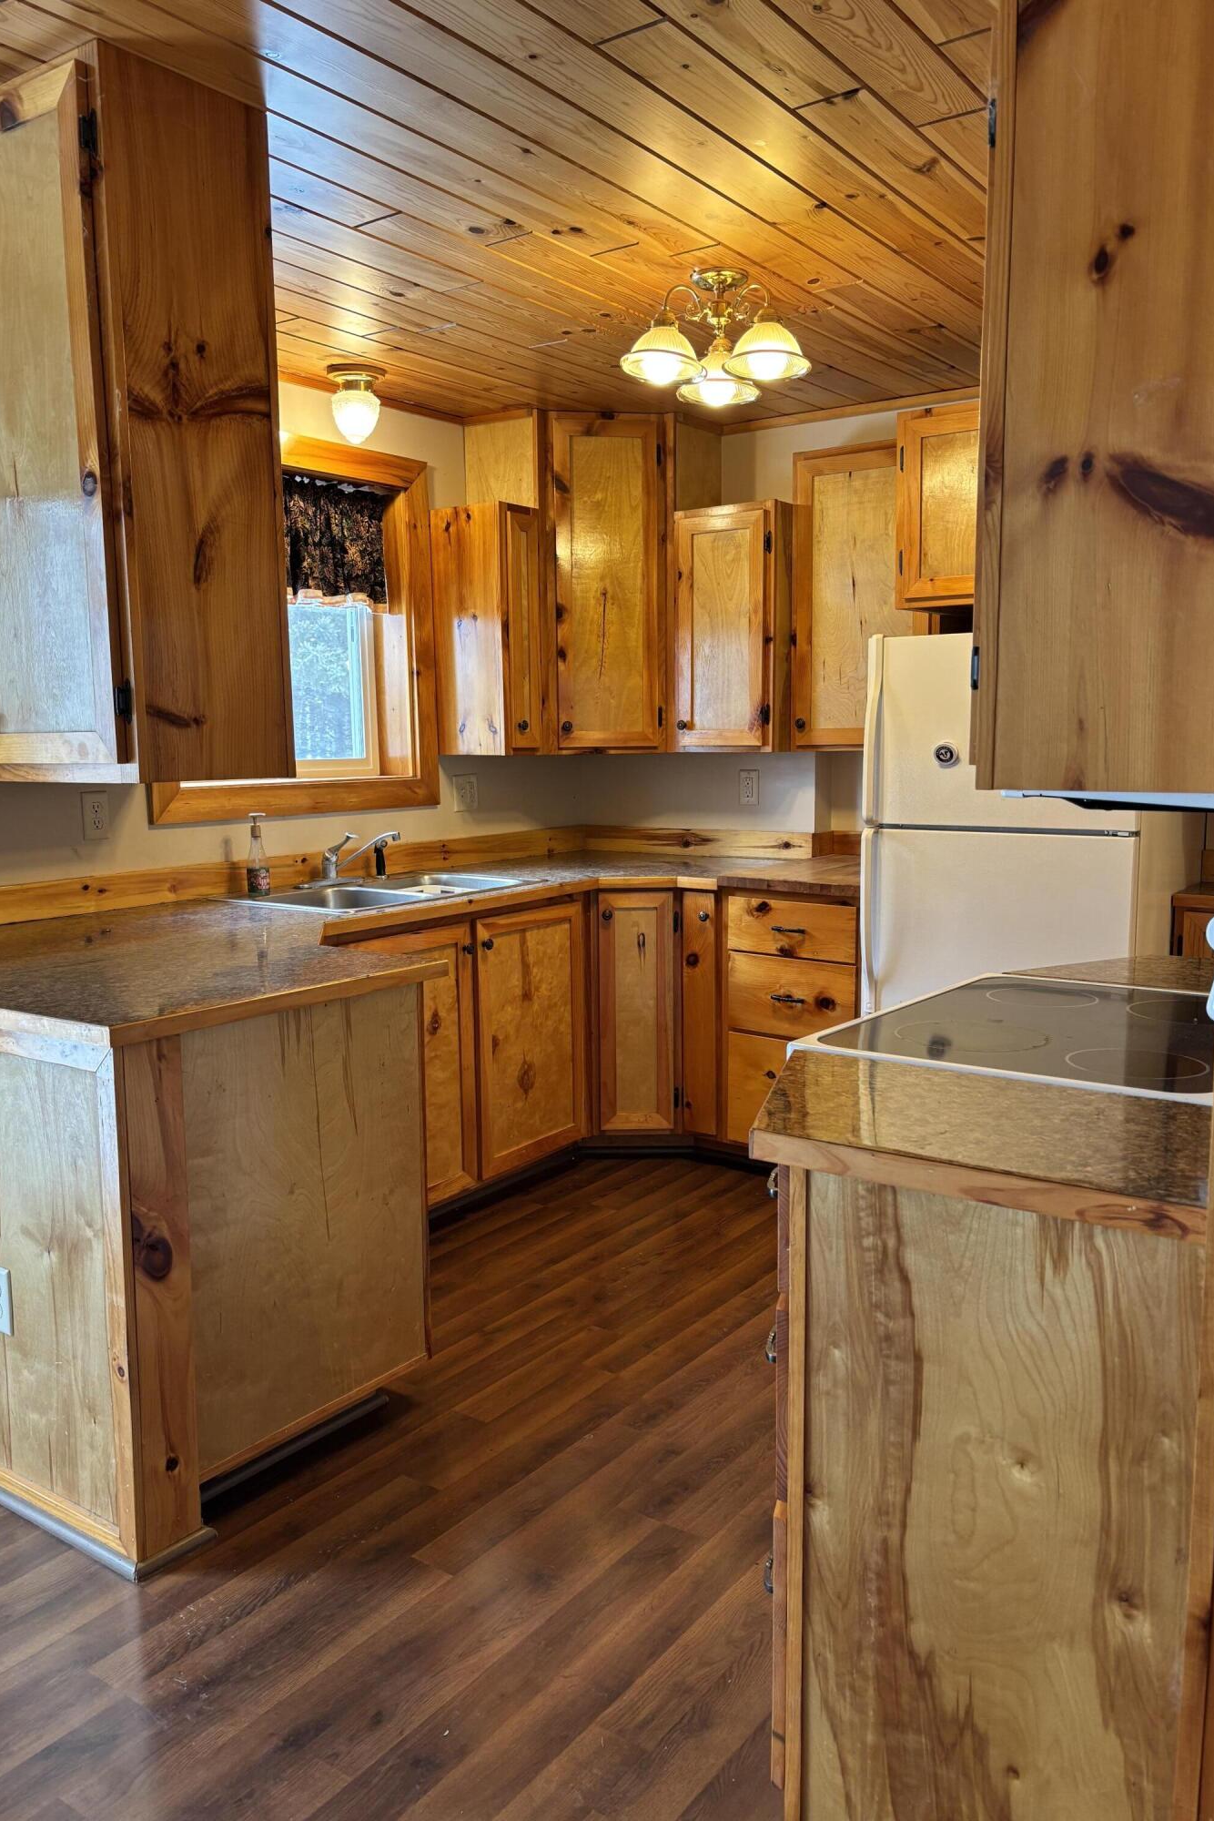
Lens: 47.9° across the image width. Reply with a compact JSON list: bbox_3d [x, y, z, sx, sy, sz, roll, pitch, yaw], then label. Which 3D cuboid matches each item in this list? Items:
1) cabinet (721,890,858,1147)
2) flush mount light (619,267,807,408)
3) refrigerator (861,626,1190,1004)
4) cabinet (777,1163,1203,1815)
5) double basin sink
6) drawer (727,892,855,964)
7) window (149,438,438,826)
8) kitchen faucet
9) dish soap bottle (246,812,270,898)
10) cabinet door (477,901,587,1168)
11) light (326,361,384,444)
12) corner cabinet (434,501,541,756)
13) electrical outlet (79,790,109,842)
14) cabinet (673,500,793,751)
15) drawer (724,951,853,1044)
[{"bbox_3d":[0.689,0.310,4.233,0.465,0.777,0.590,5,9,35],"label":"cabinet"},{"bbox_3d":[0.263,-1.330,3.156,0.435,0.245,0.410,0,7,5],"label":"flush mount light"},{"bbox_3d":[1.192,0.054,3.826,0.714,1.605,0.730,5,9,36],"label":"refrigerator"},{"bbox_3d":[0.541,0.720,1.563,0.600,0.884,0.345,5,9,36],"label":"cabinet"},{"bbox_3d":[-0.620,0.021,3.896,0.560,0.180,0.840,5,9,36],"label":"double basin sink"},{"bbox_3d":[0.636,0.037,4.103,0.425,0.167,0.400,5,9,35],"label":"drawer"},{"bbox_3d":[-0.914,-0.817,3.969,0.130,1.069,1.105,5,9,35],"label":"window"},{"bbox_3d":[-0.722,-0.158,3.959,0.250,0.155,0.070,3,8,24],"label":"kitchen faucet"},{"bbox_3d":[-0.962,-0.155,3.764,0.063,0.226,0.063,6,10,41],"label":"dish soap bottle"},{"bbox_3d":[-0.223,0.367,4.019,0.022,0.740,0.488,5,9,36],"label":"cabinet door"},{"bbox_3d":[-0.708,-1.433,3.888,0.165,0.208,0.165,-1,7,0],"label":"light"},{"bbox_3d":[-0.374,-0.898,4.436,0.285,0.776,0.203,5,9,36],"label":"corner cabinet"},{"bbox_3d":[-1.296,-0.239,3.464,0.010,0.120,0.075,5,9,36],"label":"electrical outlet"},{"bbox_3d":[0.464,-0.907,4.477,0.370,0.767,0.310,5,9,35],"label":"cabinet"},{"bbox_3d":[0.639,0.241,4.130,0.425,0.246,0.400,5,9,35],"label":"drawer"}]

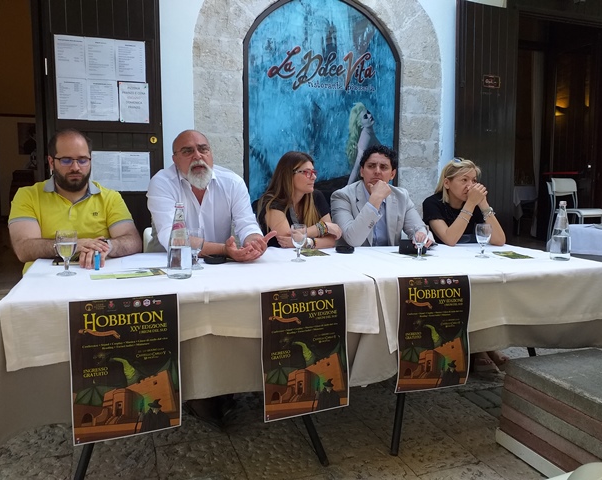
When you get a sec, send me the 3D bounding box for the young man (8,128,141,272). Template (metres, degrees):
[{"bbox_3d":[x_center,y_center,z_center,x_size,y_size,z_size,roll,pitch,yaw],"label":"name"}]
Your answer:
[{"bbox_3d":[-1.016,0.179,2.278,0.590,1.329,0.800,-2,6,-17],"label":"young man"}]

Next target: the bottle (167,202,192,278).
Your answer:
[{"bbox_3d":[-0.455,-0.002,1.858,0.092,0.272,0.092,0,6,0],"label":"bottle"}]

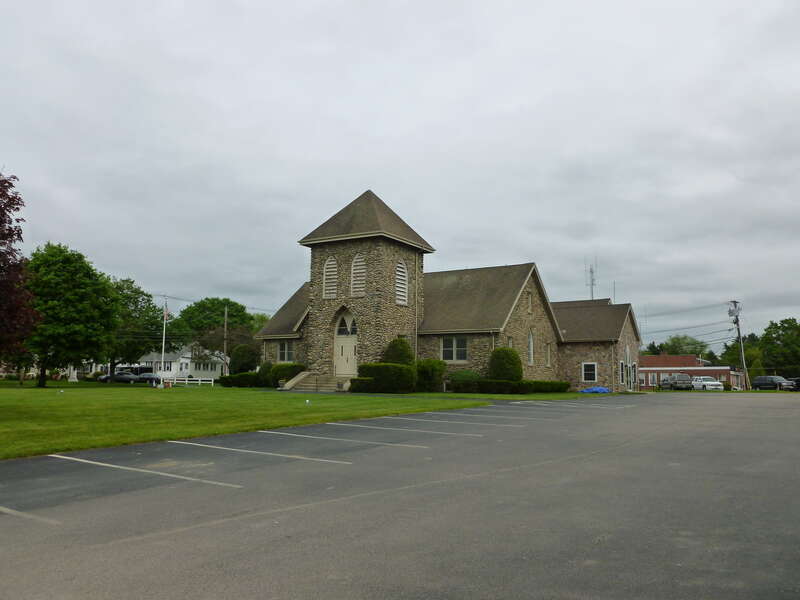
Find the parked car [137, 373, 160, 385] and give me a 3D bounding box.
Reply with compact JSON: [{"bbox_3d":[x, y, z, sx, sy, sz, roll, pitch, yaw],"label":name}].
[{"bbox_3d":[-32.831,10.058,83.075,4.600,1.440,1.800,-2,-6,21],"label":"parked car"}]

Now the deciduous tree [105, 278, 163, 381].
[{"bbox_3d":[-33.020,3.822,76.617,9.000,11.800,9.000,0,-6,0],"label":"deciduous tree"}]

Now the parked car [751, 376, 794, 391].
[{"bbox_3d":[47.399,10.558,82.093,1.950,1.780,4.900,2,-6,-16],"label":"parked car"}]

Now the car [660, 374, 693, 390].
[{"bbox_3d":[31.794,9.595,74.396,1.920,1.900,4.900,-1,-7,7],"label":"car"}]

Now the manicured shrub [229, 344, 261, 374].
[{"bbox_3d":[-12.106,5.173,50.314,2.800,3.420,2.800,2,-7,-13],"label":"manicured shrub"}]

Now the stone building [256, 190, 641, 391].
[{"bbox_3d":[4.285,0.568,51.084,23.660,12.830,32.640,-4,-8,30],"label":"stone building"}]

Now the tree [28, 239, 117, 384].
[{"bbox_3d":[-23.165,1.001,45.643,6.300,10.240,6.300,4,-8,-27],"label":"tree"}]

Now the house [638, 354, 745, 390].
[{"bbox_3d":[38.377,9.998,90.386,17.000,5.000,13.000,-4,-8,30],"label":"house"}]

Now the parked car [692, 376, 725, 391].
[{"bbox_3d":[35.711,9.755,74.882,1.830,1.720,4.600,0,-7,4],"label":"parked car"}]

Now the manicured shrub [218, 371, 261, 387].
[{"bbox_3d":[-12.026,5.974,48.557,4.000,1.100,1.300,-3,-7,30],"label":"manicured shrub"}]

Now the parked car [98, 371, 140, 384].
[{"bbox_3d":[-34.542,9.606,79.576,4.850,1.460,1.830,4,-7,-32],"label":"parked car"}]

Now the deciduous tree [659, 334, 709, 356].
[{"bbox_3d":[58.477,12.364,132.512,9.000,9.800,9.000,0,-6,0],"label":"deciduous tree"}]

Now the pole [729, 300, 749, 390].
[{"bbox_3d":[40.233,5.447,76.415,1.500,10.630,1.200,-7,-8,29],"label":"pole"}]

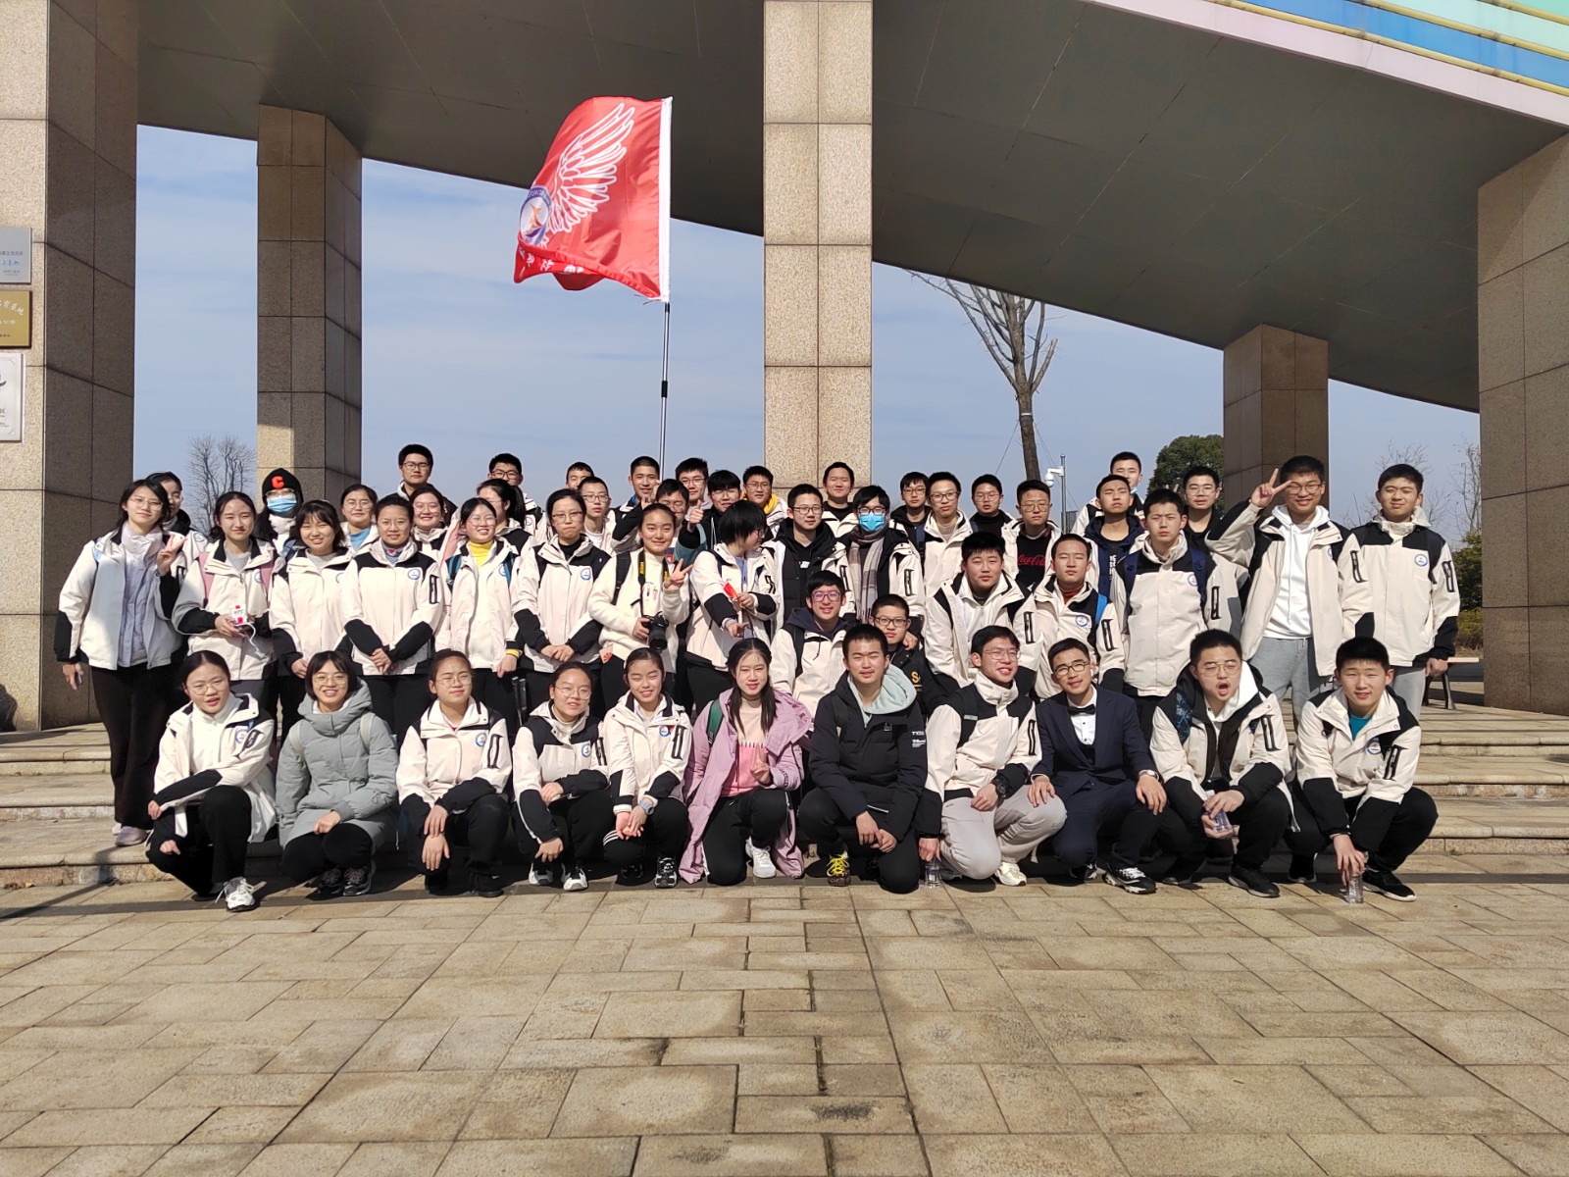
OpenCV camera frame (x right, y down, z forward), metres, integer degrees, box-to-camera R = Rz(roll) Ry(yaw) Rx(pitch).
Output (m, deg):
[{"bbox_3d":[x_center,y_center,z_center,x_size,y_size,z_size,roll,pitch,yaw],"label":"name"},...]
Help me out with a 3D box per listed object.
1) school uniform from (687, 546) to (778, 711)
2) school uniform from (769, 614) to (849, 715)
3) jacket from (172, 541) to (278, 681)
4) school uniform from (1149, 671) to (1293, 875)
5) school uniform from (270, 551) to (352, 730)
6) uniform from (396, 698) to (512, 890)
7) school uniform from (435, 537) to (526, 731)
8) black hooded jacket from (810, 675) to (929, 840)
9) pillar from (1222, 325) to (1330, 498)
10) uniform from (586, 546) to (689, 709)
[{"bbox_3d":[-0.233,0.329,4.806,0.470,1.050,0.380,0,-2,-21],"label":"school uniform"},{"bbox_3d":[0.169,0.470,5.050,0.520,0.700,0.400,0,-1,0],"label":"school uniform"},{"bbox_3d":[-2.594,0.106,4.870,0.480,0.650,0.380,0,-1,-22],"label":"jacket"},{"bbox_3d":[1.826,0.748,4.450,0.580,0.900,0.660,0,-1,10],"label":"school uniform"},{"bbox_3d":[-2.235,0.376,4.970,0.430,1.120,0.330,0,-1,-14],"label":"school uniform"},{"bbox_3d":[-1.416,0.880,4.470,0.470,0.770,0.580,0,-1,-7],"label":"uniform"},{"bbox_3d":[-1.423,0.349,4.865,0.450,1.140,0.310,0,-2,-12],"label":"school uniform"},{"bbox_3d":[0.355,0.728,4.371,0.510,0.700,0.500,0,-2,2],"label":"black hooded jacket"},{"bbox_3d":[5.720,-0.948,12.177,0.750,4.000,1.000,0,-1,0],"label":"pillar"},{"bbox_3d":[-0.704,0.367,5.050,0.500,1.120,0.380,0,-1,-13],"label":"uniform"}]

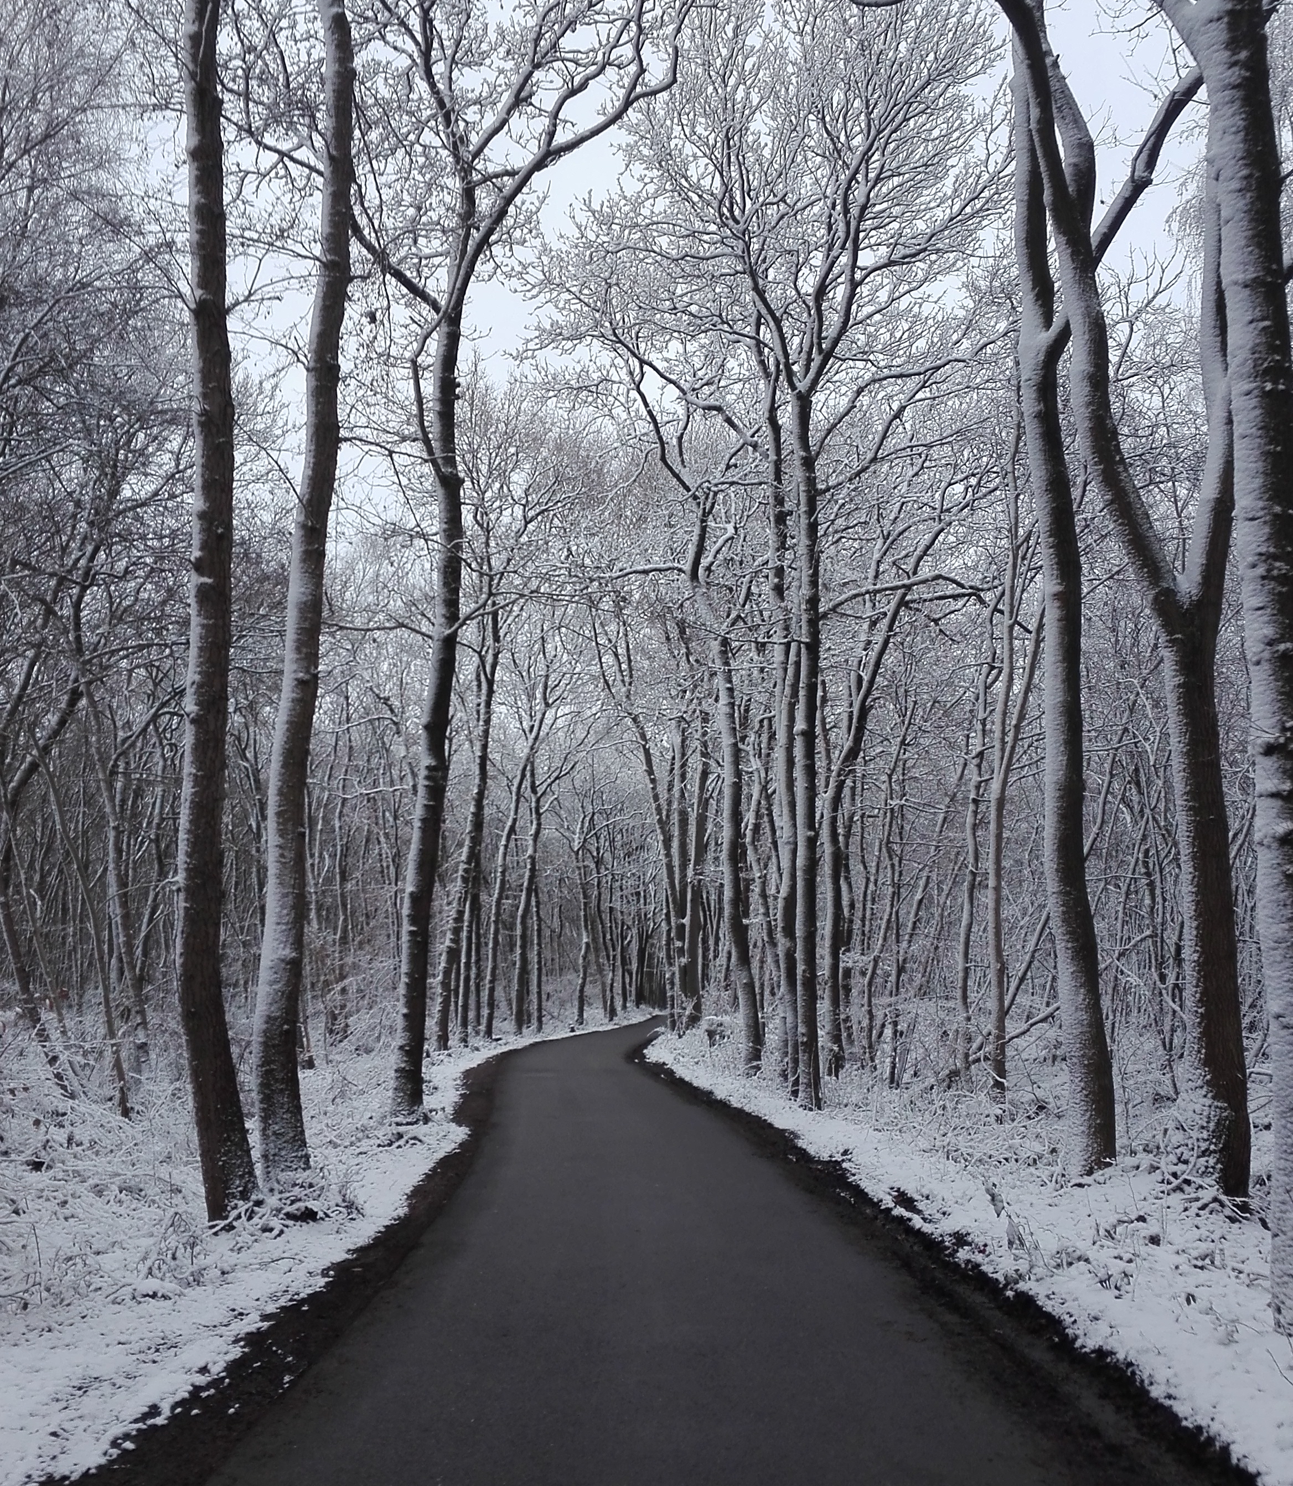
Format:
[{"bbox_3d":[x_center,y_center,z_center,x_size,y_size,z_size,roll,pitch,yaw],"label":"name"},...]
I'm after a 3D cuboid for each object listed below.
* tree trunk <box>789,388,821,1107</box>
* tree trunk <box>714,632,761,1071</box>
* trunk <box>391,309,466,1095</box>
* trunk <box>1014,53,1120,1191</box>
[{"bbox_3d":[1.991,-0.082,20.283,0.293,8.940,0.261,0,-8,0],"label":"tree trunk"},{"bbox_3d":[1.515,1.761,27.687,0.402,7.400,0.309,-3,-8,0],"label":"tree trunk"},{"bbox_3d":[-2.476,-0.632,19.312,0.462,9.780,0.359,2,-8,0],"label":"trunk"},{"bbox_3d":[3.500,-1.266,14.059,0.416,9.550,0.345,-2,-8,0],"label":"trunk"}]

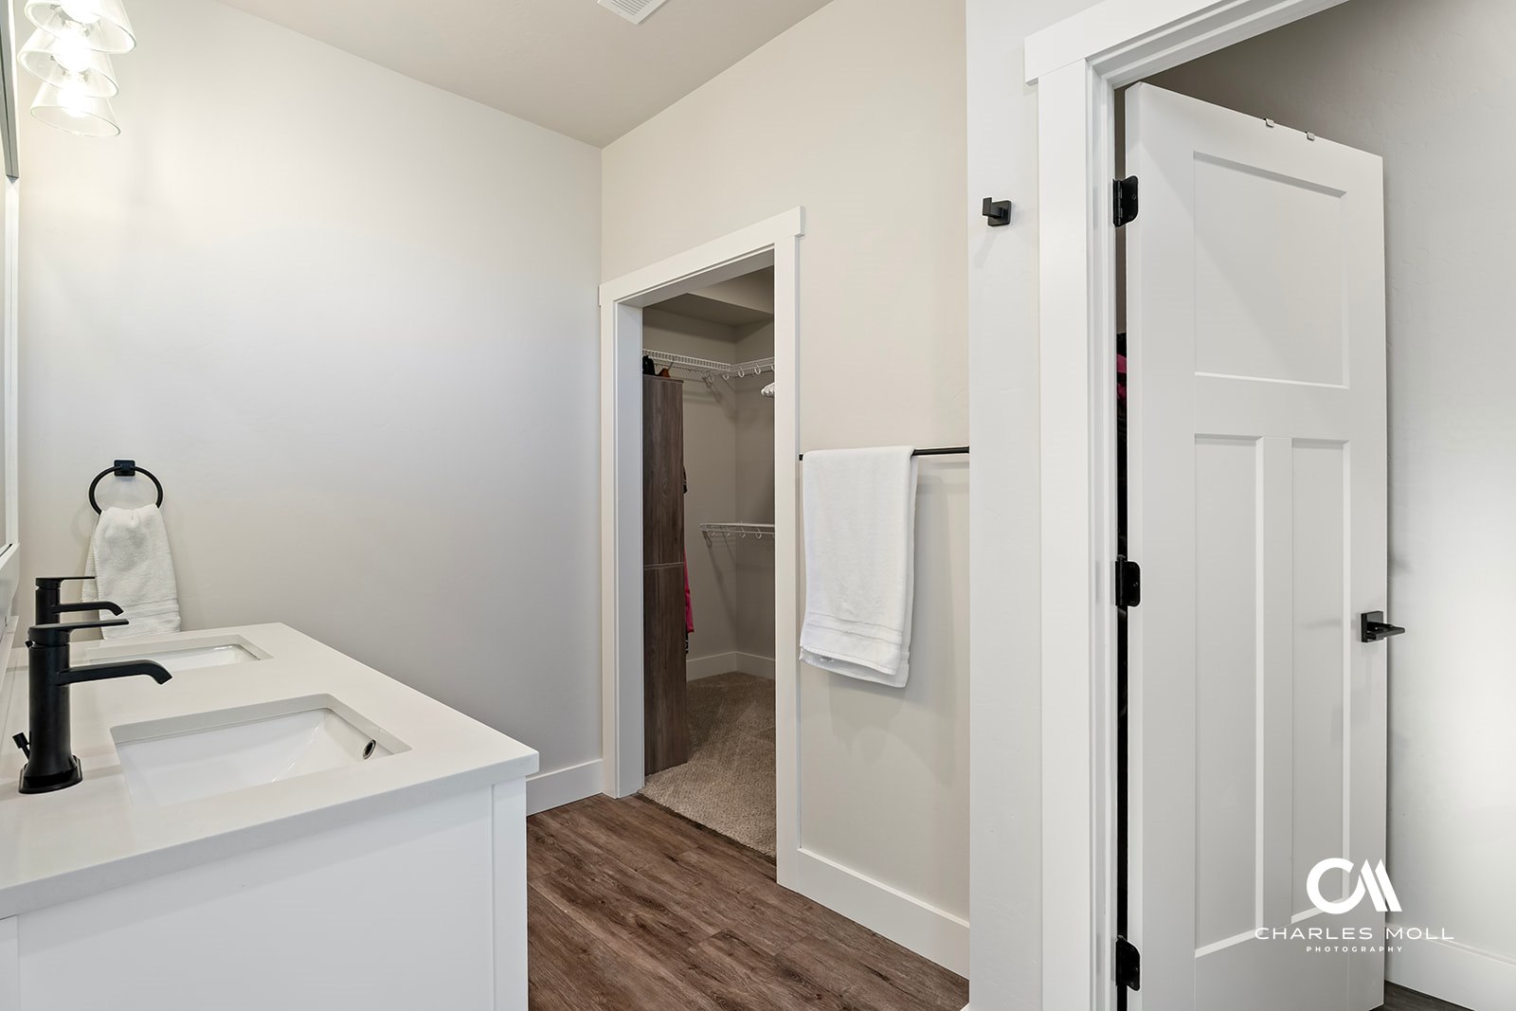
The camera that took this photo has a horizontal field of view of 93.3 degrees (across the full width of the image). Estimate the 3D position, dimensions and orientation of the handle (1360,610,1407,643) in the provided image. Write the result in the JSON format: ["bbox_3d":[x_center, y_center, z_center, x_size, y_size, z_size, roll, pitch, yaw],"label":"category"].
[{"bbox_3d":[1.431,0.287,1.651,0.135,0.067,0.066,0,0,-22],"label":"handle"}]

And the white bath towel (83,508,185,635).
[{"bbox_3d":[-1.696,0.183,1.947,0.085,0.370,0.198,0,0,45],"label":"white bath towel"}]

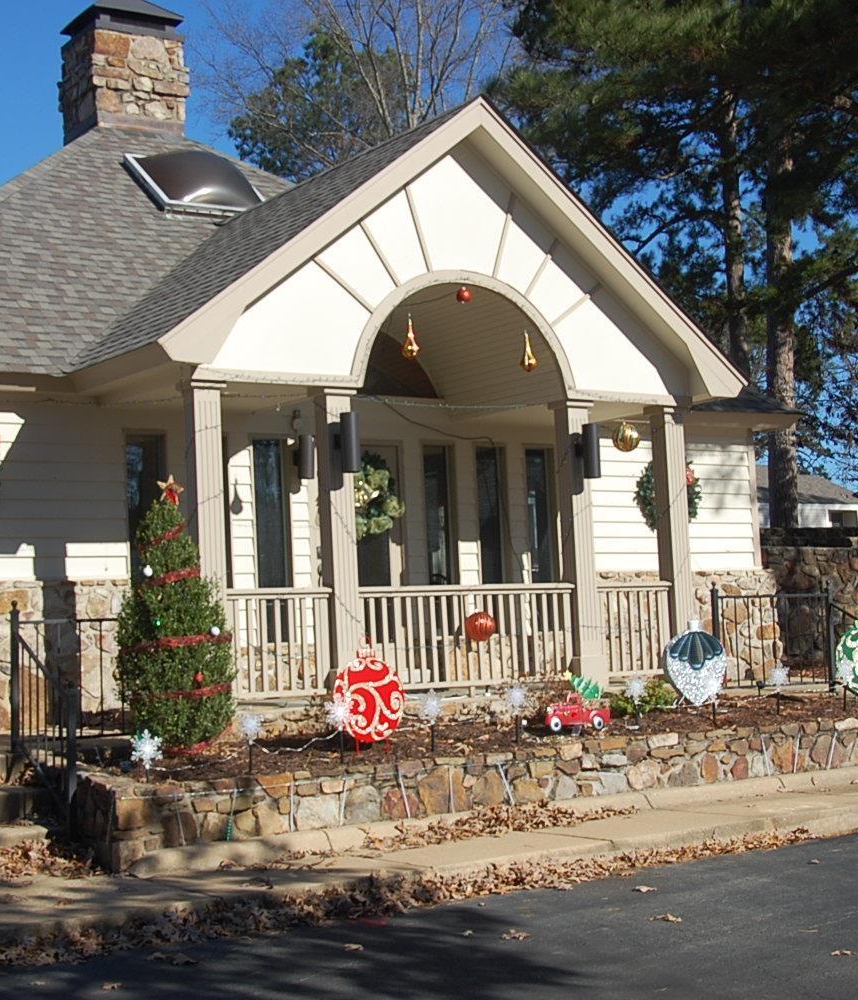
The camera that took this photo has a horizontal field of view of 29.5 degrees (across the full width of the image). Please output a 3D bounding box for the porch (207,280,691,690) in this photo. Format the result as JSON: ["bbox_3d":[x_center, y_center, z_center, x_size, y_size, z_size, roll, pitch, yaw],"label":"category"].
[{"bbox_3d":[-0.166,-0.049,14.334,5.174,3.548,1.819,1,-6,-35],"label":"porch"}]

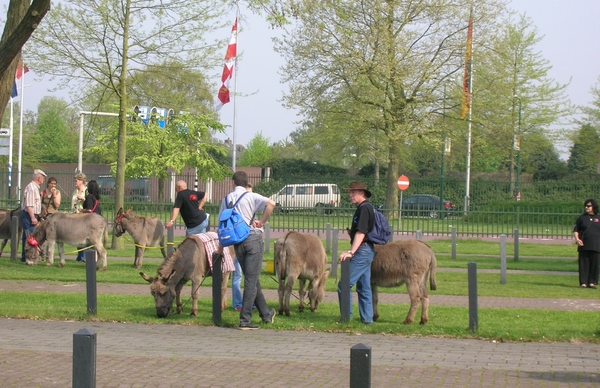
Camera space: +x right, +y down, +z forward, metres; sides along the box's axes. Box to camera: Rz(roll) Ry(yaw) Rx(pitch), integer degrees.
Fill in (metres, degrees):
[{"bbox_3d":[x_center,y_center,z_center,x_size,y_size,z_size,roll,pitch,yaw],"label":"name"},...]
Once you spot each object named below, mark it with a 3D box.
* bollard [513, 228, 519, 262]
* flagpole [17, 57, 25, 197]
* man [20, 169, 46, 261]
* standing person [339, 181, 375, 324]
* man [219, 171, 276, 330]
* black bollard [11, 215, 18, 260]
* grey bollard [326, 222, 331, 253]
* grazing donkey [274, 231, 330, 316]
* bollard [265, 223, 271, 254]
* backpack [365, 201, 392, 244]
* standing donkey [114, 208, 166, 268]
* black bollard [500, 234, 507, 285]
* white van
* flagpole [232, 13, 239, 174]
[{"bbox_3d":[5.322,1.250,43.500,0.110,0.780,0.110,2,0,0],"label":"bollard"},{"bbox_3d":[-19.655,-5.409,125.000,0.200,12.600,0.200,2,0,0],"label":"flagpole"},{"bbox_3d":[-5.019,0.405,33.300,0.450,1.740,0.520,2,0,-13],"label":"man"},{"bbox_3d":[0.705,0.705,21.300,0.520,1.710,0.520,1,0,-16],"label":"standing person"},{"bbox_3d":[-0.606,0.652,20.400,0.640,1.790,0.540,1,0,-12],"label":"man"},{"bbox_3d":[-5.676,0.876,35.200,0.120,0.870,0.120,2,0,-27],"label":"black bollard"},{"bbox_3d":[0.709,1.087,43.500,0.105,0.750,0.105,2,0,0],"label":"grey bollard"},{"bbox_3d":[0.045,1.019,22.800,0.440,1.050,1.300,2,0,21],"label":"grazing donkey"},{"bbox_3d":[-0.791,1.088,43.700,0.105,0.750,0.105,2,0,0],"label":"bollard"},{"bbox_3d":[0.947,0.366,21.200,0.220,0.480,0.320,-12,0,-15],"label":"backpack"},{"bbox_3d":[-2.905,0.806,32.400,0.400,1.100,1.200,2,0,41],"label":"standing donkey"},{"bbox_3d":[3.618,1.163,31.400,0.110,0.920,0.110,2,0,9],"label":"black bollard"},{"bbox_3d":[0.258,0.342,114.000,4.750,1.930,1.850,2,0,22],"label":"white van"},{"bbox_3d":[-4.730,-6.557,132.974,0.200,15.200,0.200,2,0,0],"label":"flagpole"}]

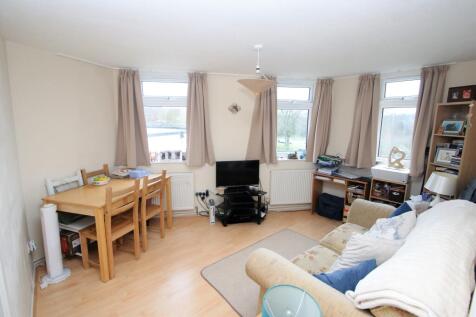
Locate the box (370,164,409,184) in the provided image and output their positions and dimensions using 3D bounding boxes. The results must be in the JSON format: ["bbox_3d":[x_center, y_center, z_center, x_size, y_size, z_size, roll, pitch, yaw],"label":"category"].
[{"bbox_3d":[2.127,0.234,2.789,0.300,0.160,0.400,-8,12,-44],"label":"box"}]

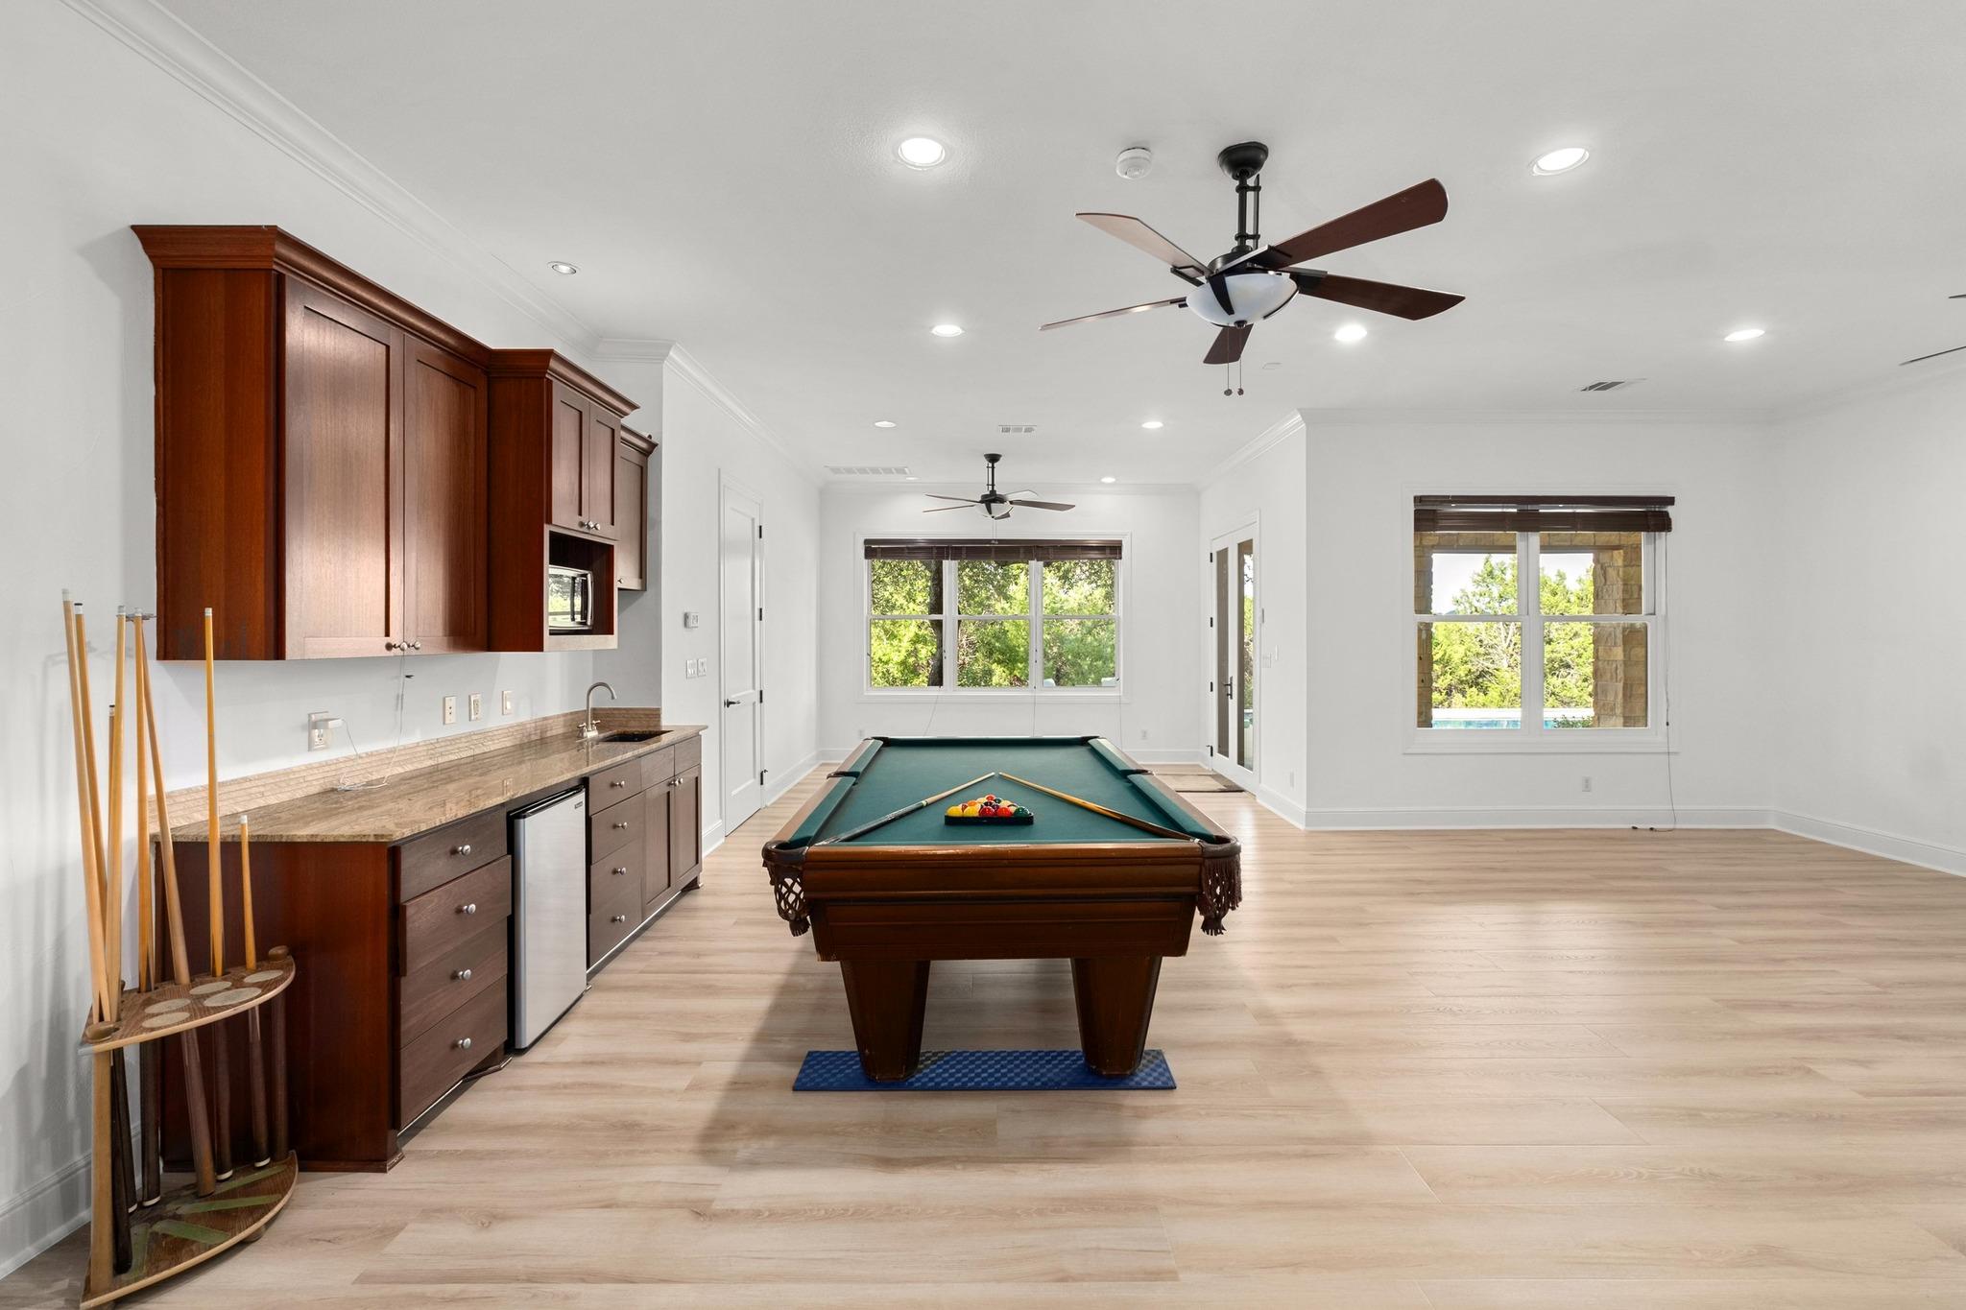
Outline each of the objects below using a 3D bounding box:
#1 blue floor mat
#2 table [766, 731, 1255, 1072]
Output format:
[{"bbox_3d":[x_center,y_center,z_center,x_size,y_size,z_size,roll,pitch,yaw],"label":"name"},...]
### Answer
[{"bbox_3d":[0.006,1.363,2.687,1.212,0.013,0.206,0,2,0],"label":"blue floor mat"},{"bbox_3d":[0.036,0.935,3.710,1.450,0.800,2.500,0,2,-1],"label":"table"}]

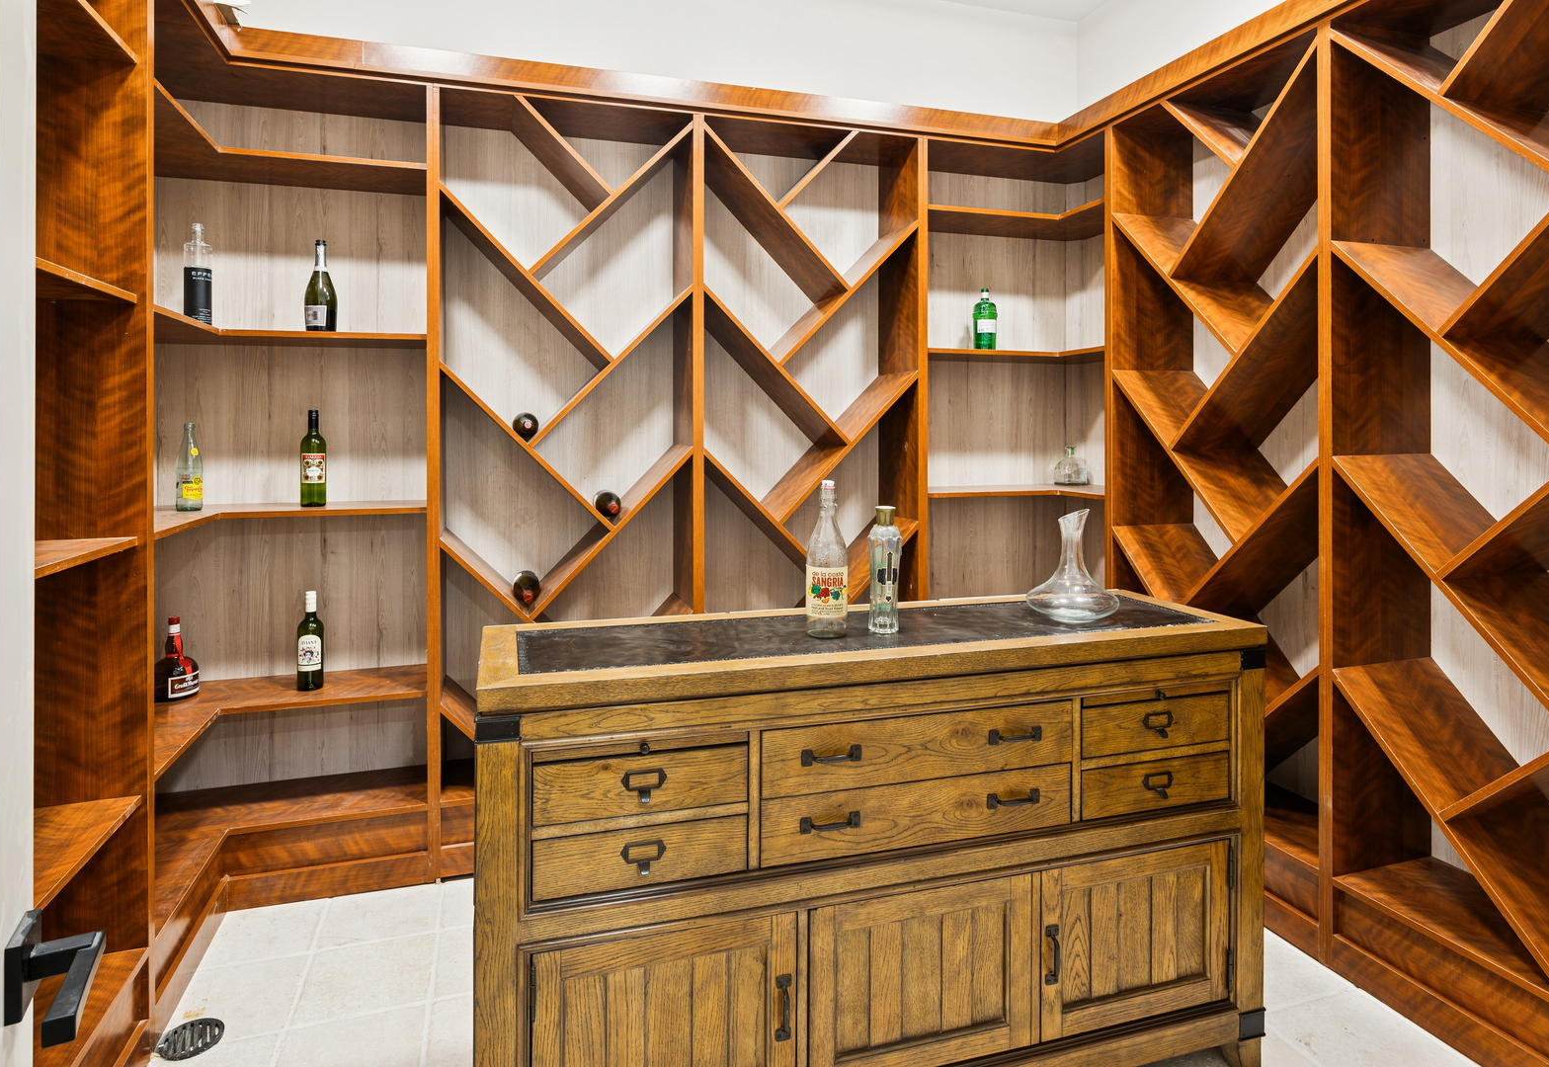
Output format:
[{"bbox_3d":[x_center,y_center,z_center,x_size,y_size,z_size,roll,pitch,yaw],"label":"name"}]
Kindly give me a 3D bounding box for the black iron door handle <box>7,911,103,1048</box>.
[{"bbox_3d":[-0.617,0.383,0.681,0.064,0.066,0.160,-2,5,-31],"label":"black iron door handle"}]

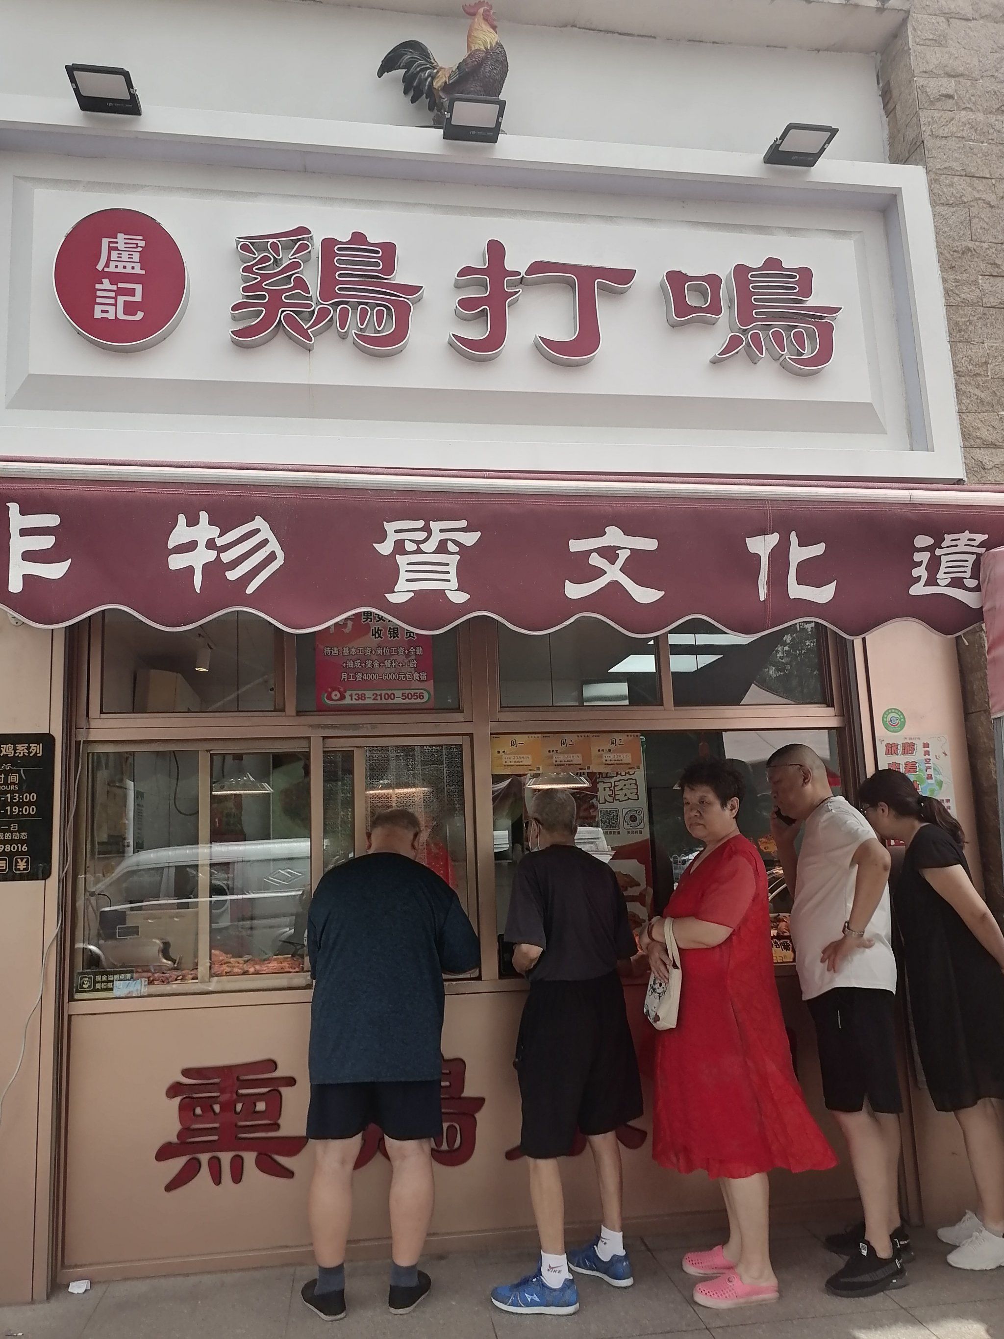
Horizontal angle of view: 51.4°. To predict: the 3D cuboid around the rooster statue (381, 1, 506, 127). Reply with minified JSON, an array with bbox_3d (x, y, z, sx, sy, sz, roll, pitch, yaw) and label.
[{"bbox_3d":[-0.236,-2.442,4.205,0.520,0.600,0.220,-1,-10,-10],"label":"rooster statue"}]

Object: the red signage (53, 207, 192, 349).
[{"bbox_3d":[-1.368,-1.402,3.767,0.465,0.530,0.065,-1,-10,-10],"label":"red signage"}]

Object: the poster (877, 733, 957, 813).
[{"bbox_3d":[1.607,0.467,4.025,0.300,0.420,0.010,-1,-10,-9],"label":"poster"}]

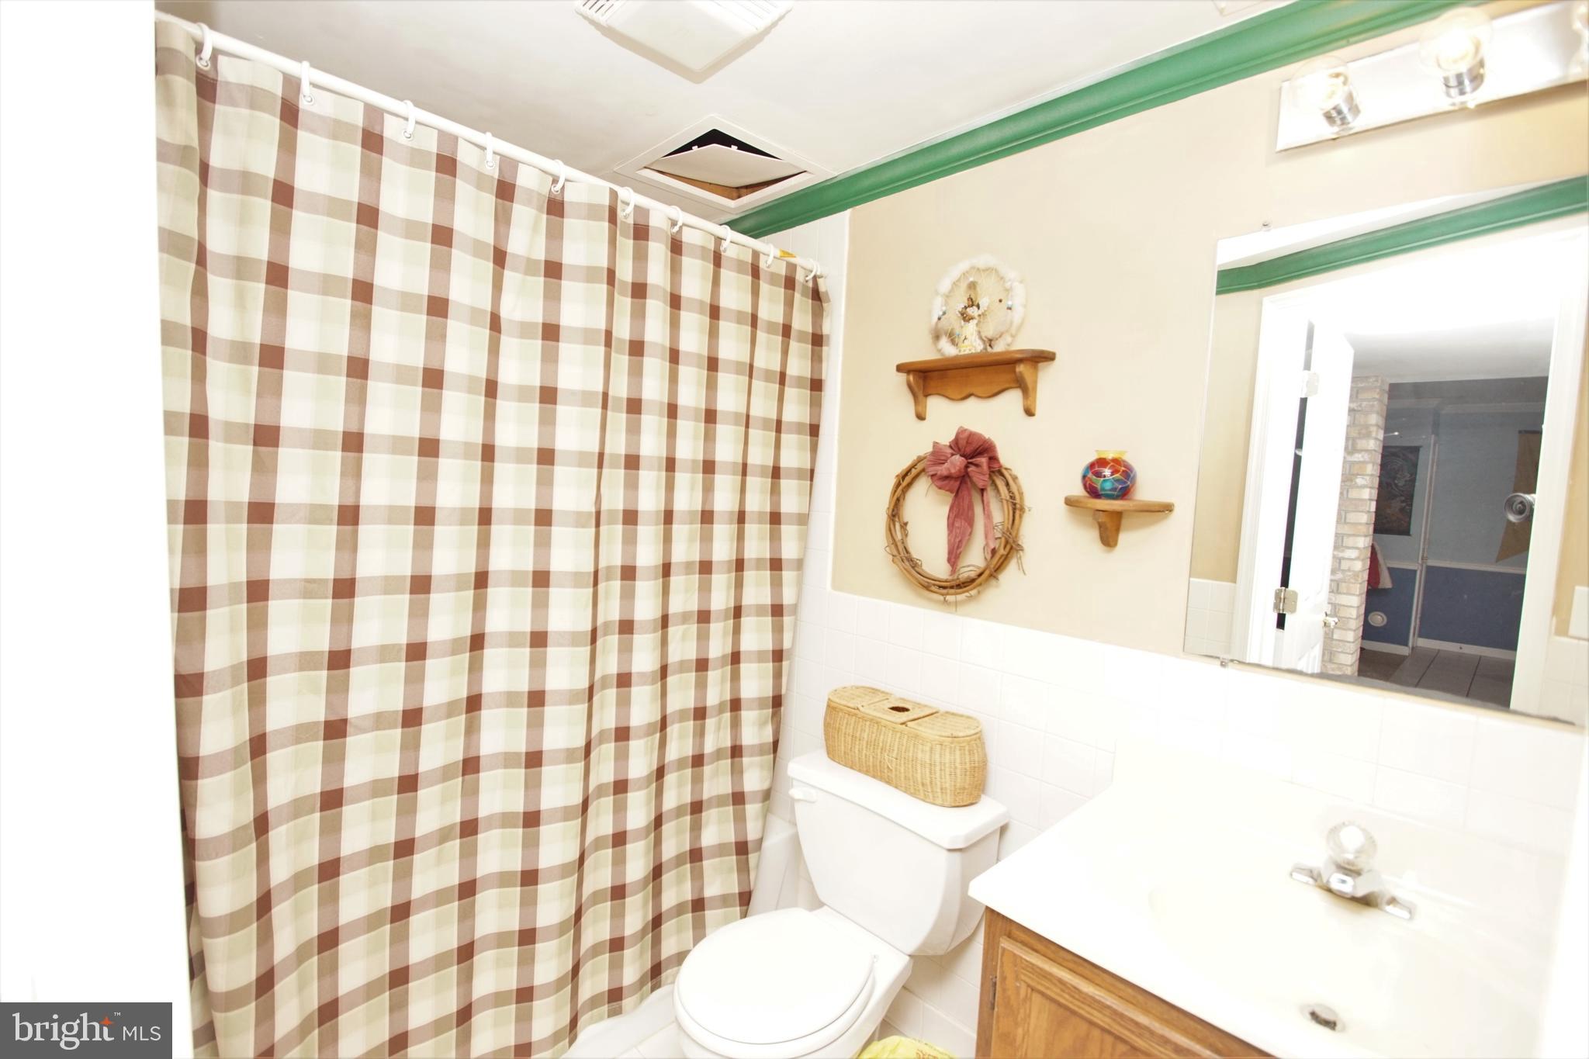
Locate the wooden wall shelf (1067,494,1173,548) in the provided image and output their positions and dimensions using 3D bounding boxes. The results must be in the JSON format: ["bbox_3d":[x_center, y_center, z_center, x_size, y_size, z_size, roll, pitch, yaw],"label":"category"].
[{"bbox_3d":[0.629,-0.012,1.331,0.205,0.095,0.110,7,6,43],"label":"wooden wall shelf"}]

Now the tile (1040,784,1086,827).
[{"bbox_3d":[0.598,0.631,1.464,0.108,0.111,0.010,7,6,43],"label":"tile"}]

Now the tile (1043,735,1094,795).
[{"bbox_3d":[0.597,0.508,1.434,0.108,0.109,0.009,7,6,44],"label":"tile"}]

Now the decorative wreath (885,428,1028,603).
[{"bbox_3d":[0.358,-0.033,1.581,0.373,0.402,0.080,7,6,44],"label":"decorative wreath"}]

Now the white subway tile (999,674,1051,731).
[{"bbox_3d":[0.522,0.389,1.501,0.108,0.109,0.009,7,6,44],"label":"white subway tile"}]

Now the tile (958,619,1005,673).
[{"bbox_3d":[0.454,0.271,1.588,0.108,0.111,0.010,7,6,43],"label":"tile"}]

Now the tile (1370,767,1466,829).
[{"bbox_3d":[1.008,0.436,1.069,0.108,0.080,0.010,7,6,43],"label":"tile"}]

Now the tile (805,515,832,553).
[{"bbox_3d":[0.077,0.006,1.915,0.108,0.109,0.009,7,6,44],"label":"tile"}]

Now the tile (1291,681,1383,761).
[{"bbox_3d":[0.932,0.329,1.137,0.108,0.111,0.010,7,6,43],"label":"tile"}]

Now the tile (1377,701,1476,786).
[{"bbox_3d":[1.012,0.339,1.062,0.108,0.111,0.010,7,6,43],"label":"tile"}]

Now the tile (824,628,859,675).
[{"bbox_3d":[0.130,0.346,1.898,0.108,0.111,0.010,7,6,43],"label":"tile"}]

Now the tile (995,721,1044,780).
[{"bbox_3d":[0.518,0.499,1.510,0.108,0.109,0.009,7,6,44],"label":"tile"}]

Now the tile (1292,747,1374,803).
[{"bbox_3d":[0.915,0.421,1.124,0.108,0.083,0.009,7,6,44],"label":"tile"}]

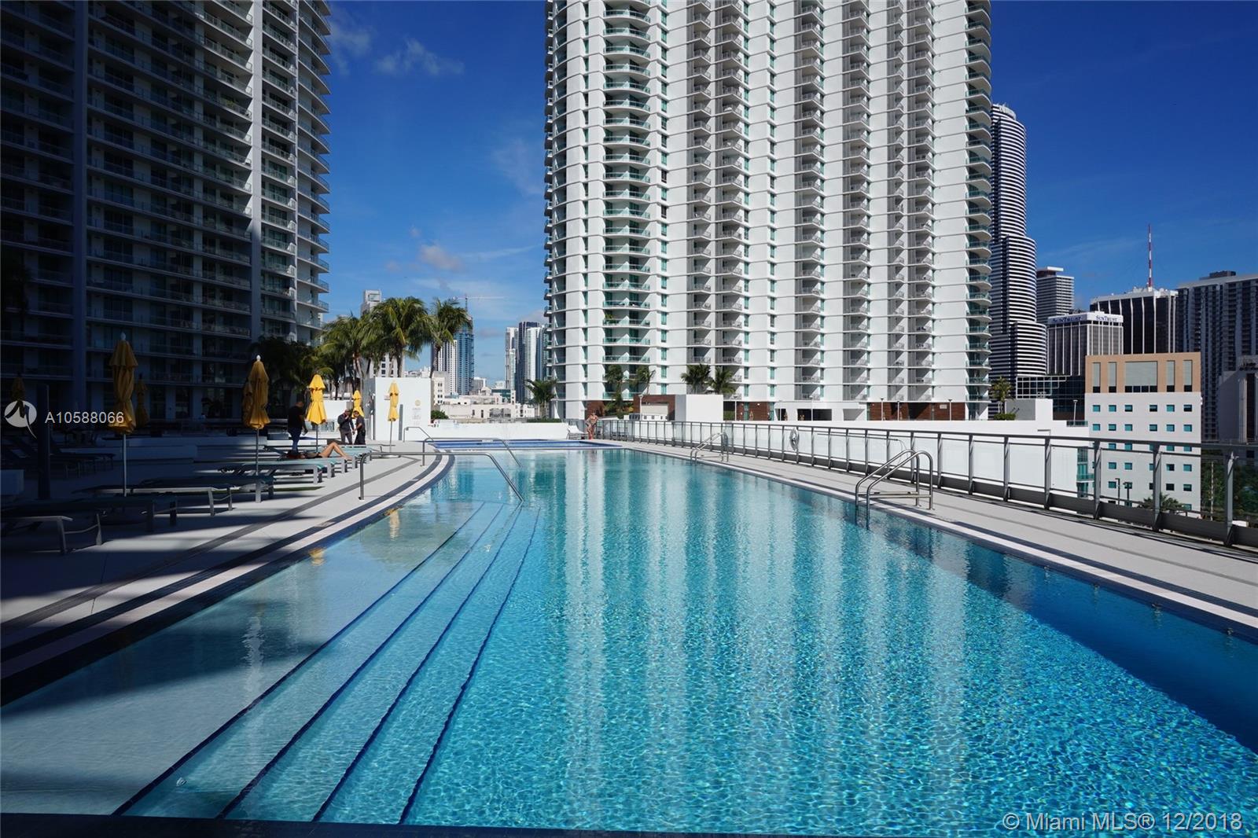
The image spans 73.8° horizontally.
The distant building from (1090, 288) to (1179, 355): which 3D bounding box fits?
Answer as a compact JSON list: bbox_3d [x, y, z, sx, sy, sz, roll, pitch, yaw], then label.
[{"bbox_3d":[470.000,-49.000,782.000,42.000,143.000,58.000,0,0,-27],"label":"distant building"}]

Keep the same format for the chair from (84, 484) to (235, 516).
[{"bbox_3d":[-6.700,1.150,11.970,1.880,0.430,0.700,0,0,-8],"label":"chair"}]

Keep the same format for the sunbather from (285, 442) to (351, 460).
[{"bbox_3d":[-7.410,0.750,19.900,1.520,0.420,0.450,0,0,2],"label":"sunbather"}]

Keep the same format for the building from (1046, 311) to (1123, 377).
[{"bbox_3d":[357.000,-27.000,656.000,41.000,105.000,36.000,0,0,-23],"label":"building"}]

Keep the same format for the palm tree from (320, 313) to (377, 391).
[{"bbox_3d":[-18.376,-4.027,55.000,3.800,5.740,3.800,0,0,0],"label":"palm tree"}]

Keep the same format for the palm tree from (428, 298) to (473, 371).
[{"bbox_3d":[-11.981,-4.527,56.000,3.020,7.220,3.020,0,0,0],"label":"palm tree"}]

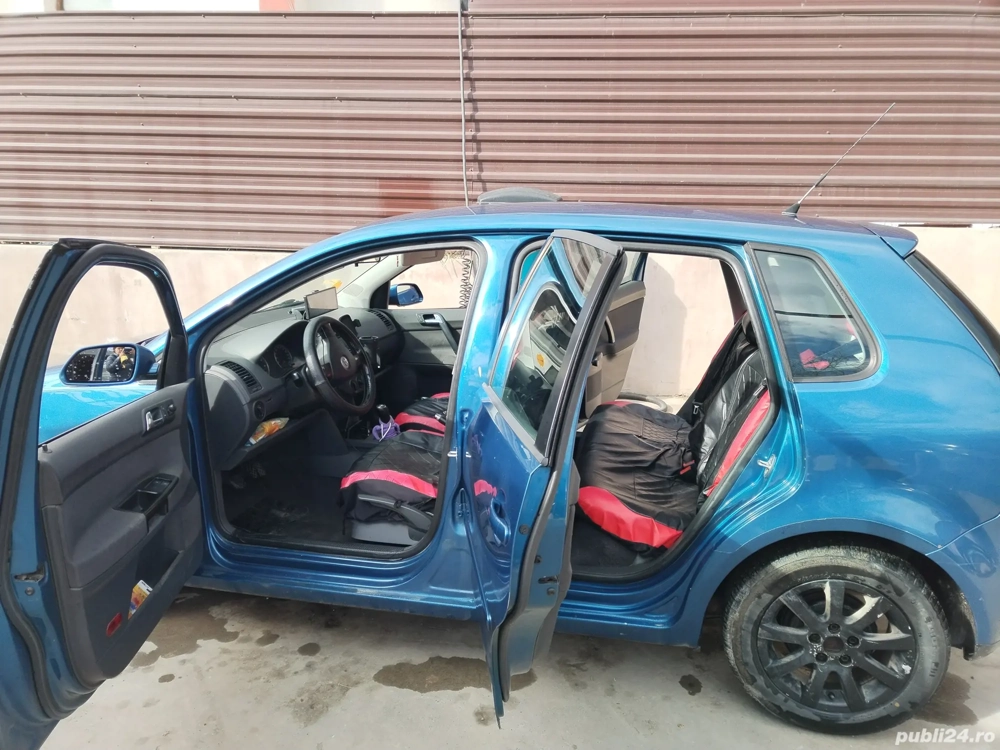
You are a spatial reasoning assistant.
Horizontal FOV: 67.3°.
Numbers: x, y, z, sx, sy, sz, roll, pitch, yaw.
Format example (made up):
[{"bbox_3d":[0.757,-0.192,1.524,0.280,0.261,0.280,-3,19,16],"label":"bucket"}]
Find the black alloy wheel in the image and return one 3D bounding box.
[{"bbox_3d":[0.921,0.708,2.096,0.580,0.580,0.190,1,14,15],"label":"black alloy wheel"}]

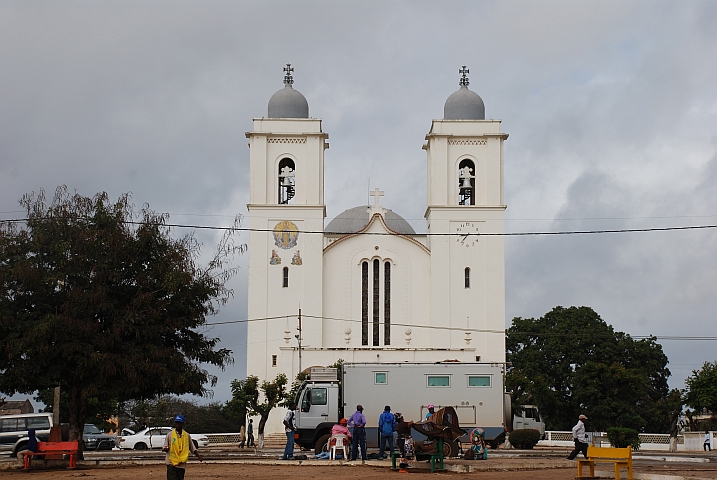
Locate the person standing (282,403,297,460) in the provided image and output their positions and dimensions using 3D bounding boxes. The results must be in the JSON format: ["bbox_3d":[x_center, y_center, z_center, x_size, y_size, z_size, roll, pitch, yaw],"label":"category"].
[{"bbox_3d":[-2.138,5.896,46.000,0.440,1.754,0.520,-4,-8,28],"label":"person standing"}]

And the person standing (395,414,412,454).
[{"bbox_3d":[1.357,5.997,45.600,0.580,1.436,0.500,1,-7,-8],"label":"person standing"}]

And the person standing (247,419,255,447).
[{"bbox_3d":[-6.308,11.387,88.000,0.500,1.663,0.500,0,-7,0],"label":"person standing"}]

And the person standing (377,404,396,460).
[{"bbox_3d":[0.892,5.934,46.000,0.540,1.678,0.360,0,-7,3],"label":"person standing"}]

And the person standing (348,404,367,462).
[{"bbox_3d":[-0.031,5.931,46.000,0.560,1.684,0.360,-1,-7,12],"label":"person standing"}]

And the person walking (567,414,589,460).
[{"bbox_3d":[7.999,7.201,54.500,0.780,1.651,0.500,0,-7,0],"label":"person walking"}]

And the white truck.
[{"bbox_3d":[1.692,6.596,57.500,8.300,3.762,2.450,0,-7,0],"label":"white truck"}]

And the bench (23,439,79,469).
[{"bbox_3d":[-9.261,6.476,45.000,1.530,0.819,0.550,0,-7,1],"label":"bench"}]

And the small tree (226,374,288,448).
[{"bbox_3d":[-5.148,8.862,77.000,3.200,3.862,3.200,0,-7,0],"label":"small tree"}]

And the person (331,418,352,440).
[{"bbox_3d":[-0.521,6.108,45.800,0.580,1.275,0.800,-1,-7,8],"label":"person"}]

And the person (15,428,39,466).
[{"bbox_3d":[-9.944,6.262,45.000,0.680,1.142,0.460,1,-7,-7],"label":"person"}]

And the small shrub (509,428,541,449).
[{"bbox_3d":[8.461,10.137,76.000,1.620,1.007,1.550,0,-7,0],"label":"small shrub"}]

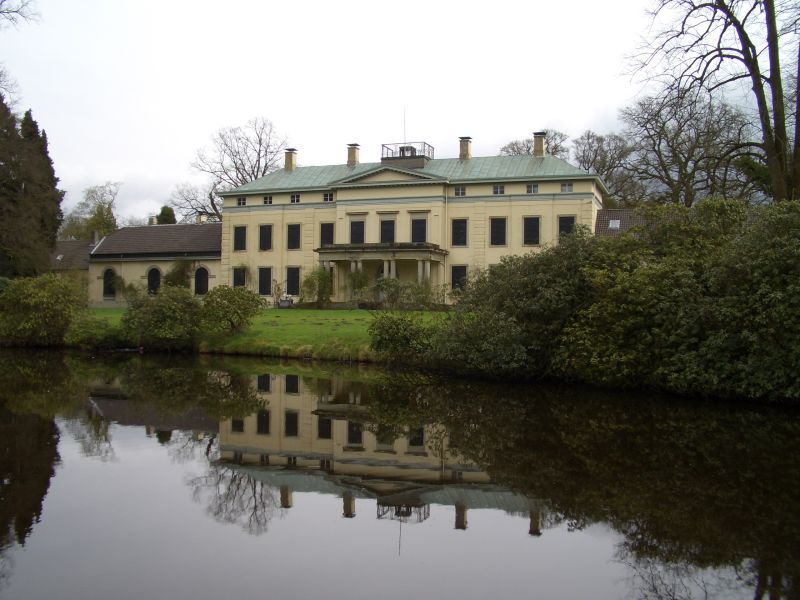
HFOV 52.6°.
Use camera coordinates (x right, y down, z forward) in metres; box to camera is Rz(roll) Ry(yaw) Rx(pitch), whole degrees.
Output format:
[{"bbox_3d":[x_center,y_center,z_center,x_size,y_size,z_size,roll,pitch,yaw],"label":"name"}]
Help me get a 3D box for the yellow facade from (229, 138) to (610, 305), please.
[{"bbox_3d":[-0.036,-7.399,78.153,38.056,16.330,10.295,0,-1,21],"label":"yellow facade"}]

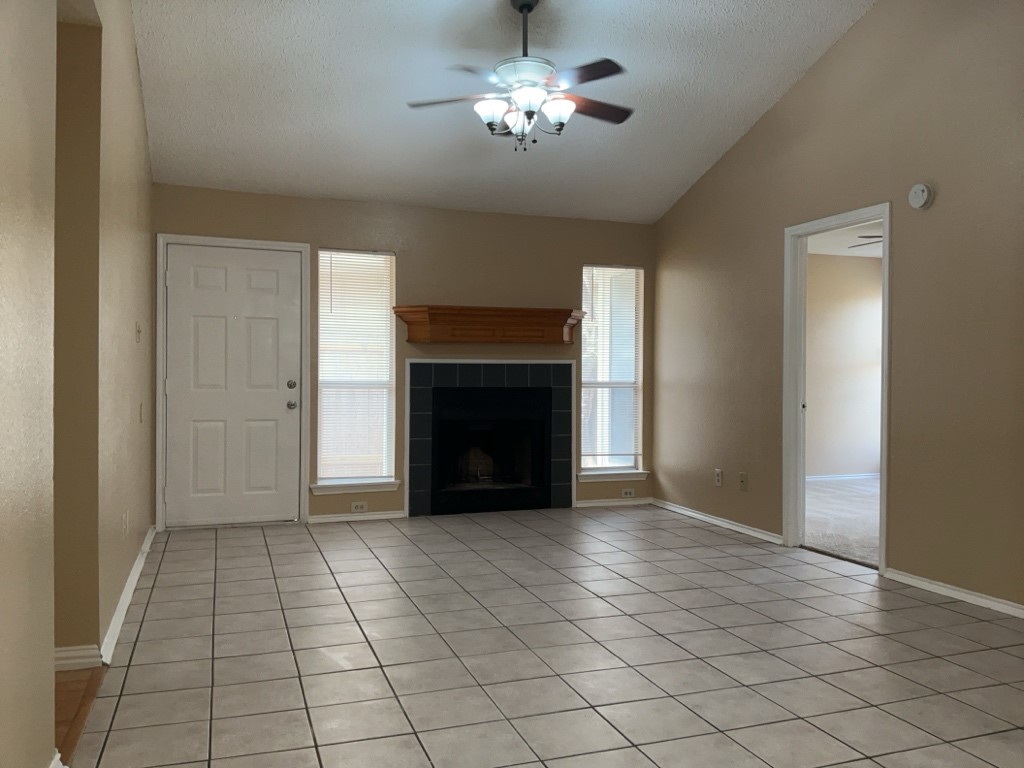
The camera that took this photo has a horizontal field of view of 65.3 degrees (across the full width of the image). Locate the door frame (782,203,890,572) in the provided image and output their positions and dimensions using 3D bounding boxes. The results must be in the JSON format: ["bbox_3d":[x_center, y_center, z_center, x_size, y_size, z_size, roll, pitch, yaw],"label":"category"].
[{"bbox_3d":[2.039,0.028,4.989,0.135,2.133,0.884,0,1,-20],"label":"door frame"}]

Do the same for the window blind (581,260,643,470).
[{"bbox_3d":[0.859,-0.119,6.853,0.584,1.756,0.045,0,1,-20],"label":"window blind"}]

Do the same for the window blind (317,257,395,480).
[{"bbox_3d":[-1.188,-0.126,6.111,0.586,1.748,0.045,0,1,-20],"label":"window blind"}]

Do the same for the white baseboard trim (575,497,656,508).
[{"bbox_3d":[0.884,1.023,6.849,0.721,0.053,0.020,0,1,-20],"label":"white baseboard trim"}]

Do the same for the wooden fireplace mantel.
[{"bbox_3d":[-0.105,-0.460,6.352,1.650,0.271,0.228,0,1,-20],"label":"wooden fireplace mantel"}]

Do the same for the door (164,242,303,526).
[{"bbox_3d":[-2.013,0.017,5.811,0.922,2.004,0.047,0,1,-20],"label":"door"}]

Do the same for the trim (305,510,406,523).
[{"bbox_3d":[-1.175,1.016,6.103,0.737,0.053,0.020,0,1,-20],"label":"trim"}]

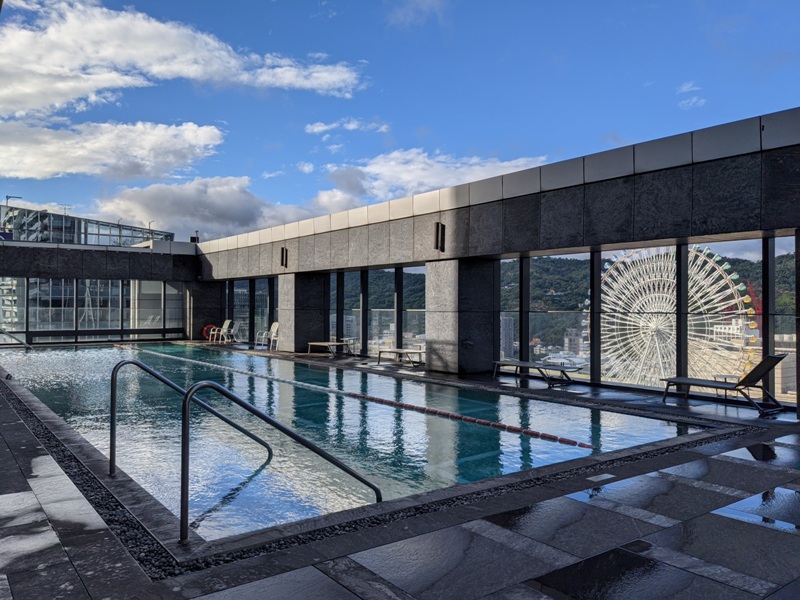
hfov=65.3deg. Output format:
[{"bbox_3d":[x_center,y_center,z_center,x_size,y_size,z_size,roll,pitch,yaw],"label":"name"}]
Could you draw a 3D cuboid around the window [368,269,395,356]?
[{"bbox_3d":[-0.472,0.375,18.074,0.118,2.565,1.521,1,-1,-37],"label":"window"}]

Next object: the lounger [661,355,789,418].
[{"bbox_3d":[4.946,1.202,9.554,0.779,0.823,1.632,1,-1,-37],"label":"lounger"}]

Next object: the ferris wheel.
[{"bbox_3d":[99.300,11.900,239.600,13.000,74.000,72.000,1,-1,-36],"label":"ferris wheel"}]

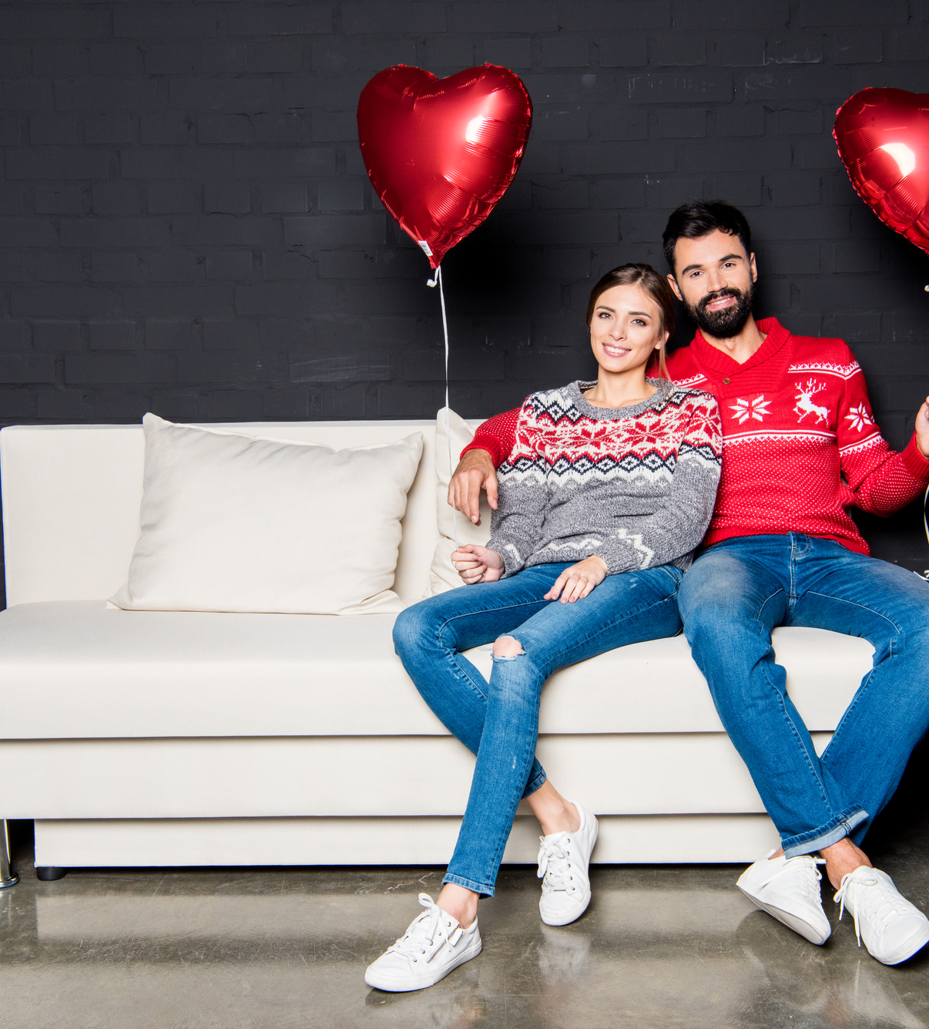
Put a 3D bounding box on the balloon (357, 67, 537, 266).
[{"bbox_3d":[-0.036,-0.654,3.224,0.370,0.390,0.200,3,6,24],"label":"balloon"}]

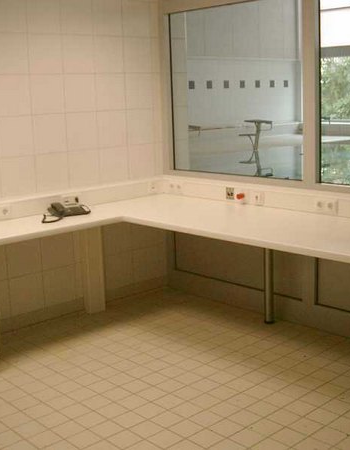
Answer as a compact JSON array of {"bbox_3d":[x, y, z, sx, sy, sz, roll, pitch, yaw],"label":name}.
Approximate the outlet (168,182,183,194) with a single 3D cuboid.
[{"bbox_3d":[-0.005,-0.279,4.856,0.020,0.082,0.152,-12,15,-42],"label":"outlet"}]

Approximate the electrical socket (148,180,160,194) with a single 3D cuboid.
[{"bbox_3d":[-0.161,-0.278,4.878,0.090,0.085,0.020,-12,15,-42],"label":"electrical socket"}]

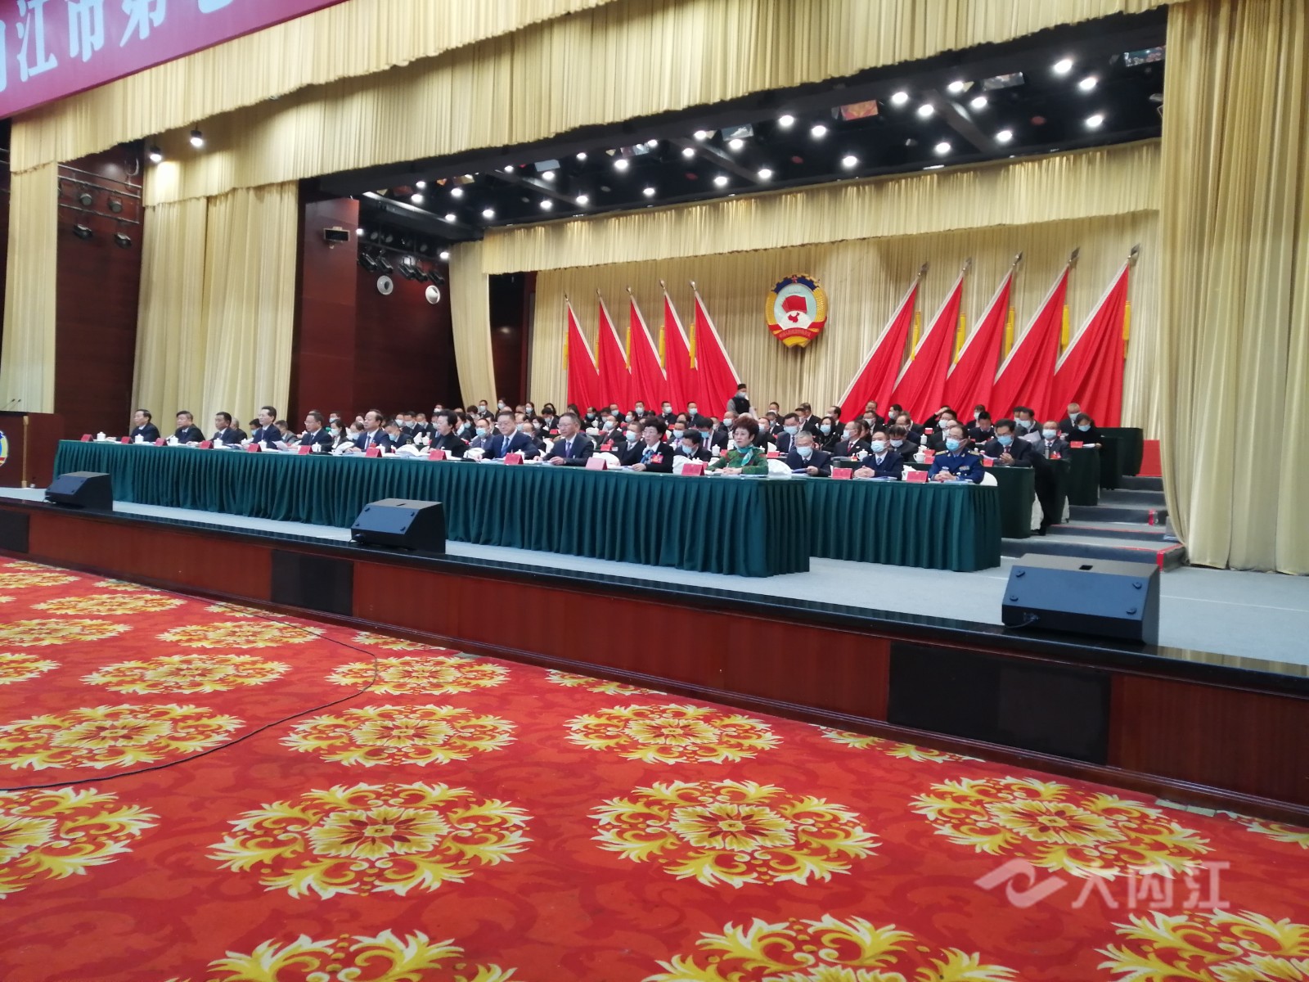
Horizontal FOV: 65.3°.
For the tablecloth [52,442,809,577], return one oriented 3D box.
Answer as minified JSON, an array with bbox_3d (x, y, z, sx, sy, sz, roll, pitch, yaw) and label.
[{"bbox_3d":[-3.705,-0.026,11.562,11.930,0.752,0.713,4,3,37],"label":"tablecloth"}]

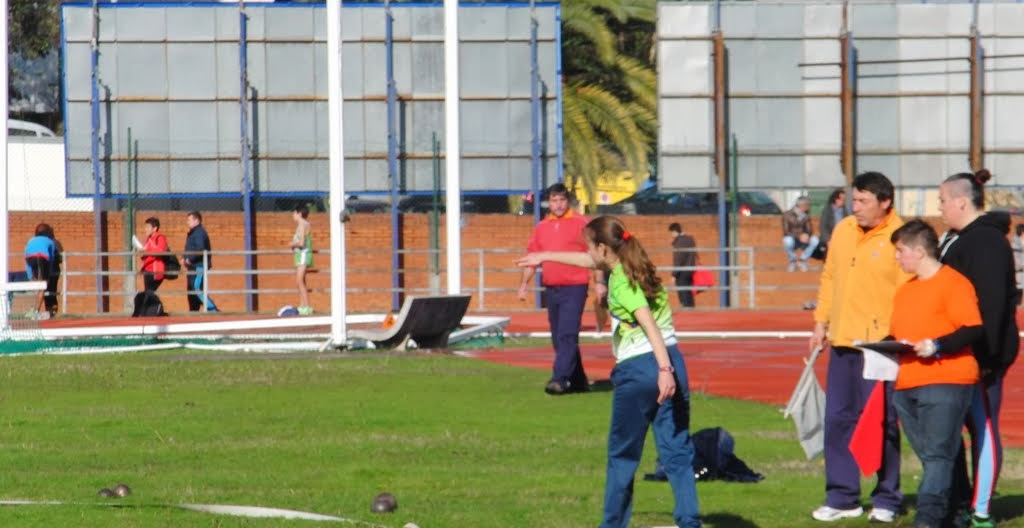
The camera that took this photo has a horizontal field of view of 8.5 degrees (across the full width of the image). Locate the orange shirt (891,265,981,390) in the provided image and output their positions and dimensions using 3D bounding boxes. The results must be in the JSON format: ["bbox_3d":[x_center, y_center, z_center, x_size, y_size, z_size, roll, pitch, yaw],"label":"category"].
[{"bbox_3d":[1.944,0.291,31.500,0.340,0.580,0.480,-1,0,-40],"label":"orange shirt"}]

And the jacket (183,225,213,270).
[{"bbox_3d":[-5.329,-0.280,116.300,0.360,0.770,0.500,0,0,-30],"label":"jacket"}]

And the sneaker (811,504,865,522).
[{"bbox_3d":[1.598,1.207,33.600,0.280,0.105,0.110,-1,0,-30],"label":"sneaker"}]

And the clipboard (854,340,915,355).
[{"bbox_3d":[1.708,0.385,31.300,0.320,0.025,0.230,7,-3,-21],"label":"clipboard"}]

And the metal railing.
[{"bbox_3d":[-2.031,0.288,116.500,13.200,1.050,0.090,0,0,-16],"label":"metal railing"}]

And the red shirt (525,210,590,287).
[{"bbox_3d":[0.440,-0.141,58.600,0.600,0.670,0.330,0,0,14],"label":"red shirt"}]

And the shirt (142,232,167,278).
[{"bbox_3d":[-5.870,-0.140,113.000,0.380,0.730,0.460,-1,0,-21],"label":"shirt"}]

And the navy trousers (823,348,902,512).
[{"bbox_3d":[1.706,0.771,33.400,0.410,0.880,0.310,0,0,27],"label":"navy trousers"}]

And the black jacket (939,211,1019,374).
[{"bbox_3d":[2.234,0.136,32.800,0.360,0.770,0.490,-1,0,-22],"label":"black jacket"}]

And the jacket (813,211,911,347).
[{"bbox_3d":[1.711,0.071,33.400,0.520,0.670,0.320,0,0,25],"label":"jacket"}]

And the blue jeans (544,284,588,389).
[{"bbox_3d":[0.466,0.620,58.700,0.370,0.890,0.340,0,0,18],"label":"blue jeans"}]

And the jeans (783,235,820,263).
[{"bbox_3d":[4.986,-0.267,118.200,0.630,0.540,0.550,0,0,-7],"label":"jeans"}]

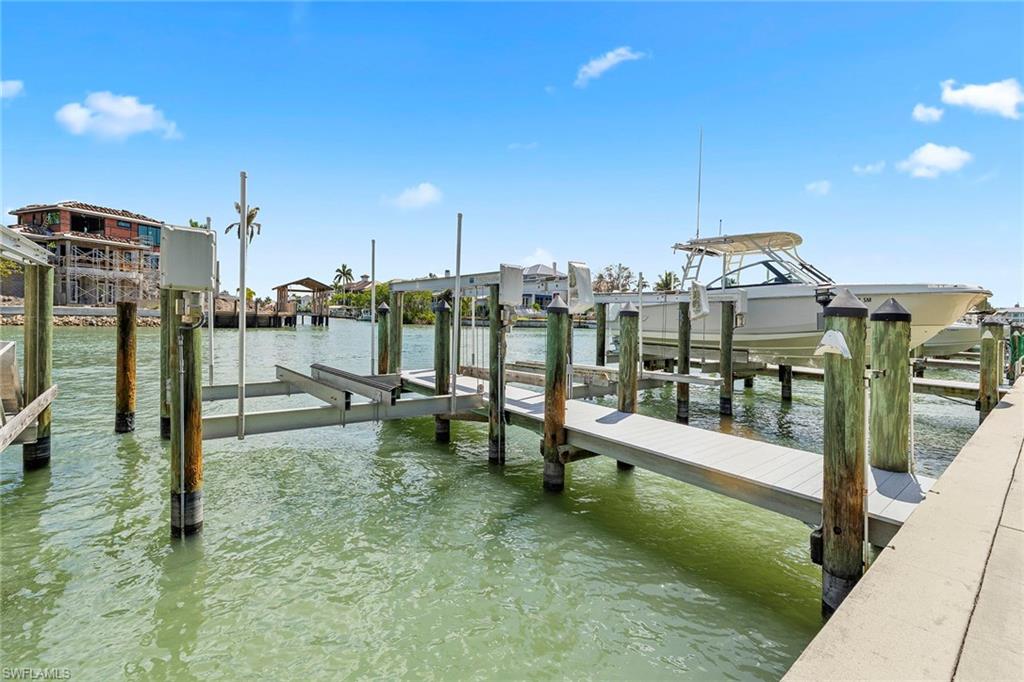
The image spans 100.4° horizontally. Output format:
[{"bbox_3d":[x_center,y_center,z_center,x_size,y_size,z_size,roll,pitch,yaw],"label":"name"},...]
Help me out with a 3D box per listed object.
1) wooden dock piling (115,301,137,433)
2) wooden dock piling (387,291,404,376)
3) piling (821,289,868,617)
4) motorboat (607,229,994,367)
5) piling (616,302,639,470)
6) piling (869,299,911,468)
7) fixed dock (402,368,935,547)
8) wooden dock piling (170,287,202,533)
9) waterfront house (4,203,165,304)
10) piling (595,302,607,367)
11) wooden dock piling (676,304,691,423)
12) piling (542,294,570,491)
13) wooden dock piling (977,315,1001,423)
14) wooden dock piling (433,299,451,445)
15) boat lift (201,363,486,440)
[{"bbox_3d":[-7.636,0.507,8.438,0.285,2.566,0.285,-2,5,-39],"label":"wooden dock piling"},{"bbox_3d":[-2.694,0.302,9.861,0.275,2.901,0.275,-2,5,-39],"label":"wooden dock piling"},{"bbox_3d":[2.634,0.914,3.363,0.280,2.626,0.280,-2,5,-39],"label":"piling"},{"bbox_3d":[6.582,-1.181,12.100,2.900,3.400,9.200,-1,3,-41],"label":"motorboat"},{"bbox_3d":[1.802,0.707,6.627,0.280,2.617,0.280,-2,5,-39],"label":"piling"},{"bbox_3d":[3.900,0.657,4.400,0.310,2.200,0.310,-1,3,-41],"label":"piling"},{"bbox_3d":[0.389,1.185,7.354,1.400,0.260,9.900,-2,5,-39],"label":"fixed dock"},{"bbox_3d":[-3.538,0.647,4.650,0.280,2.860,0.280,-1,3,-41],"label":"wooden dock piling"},{"bbox_3d":[-56.152,-11.017,57.500,11.500,12.600,12.500,2,3,19],"label":"waterfront house"},{"bbox_3d":[2.381,0.355,11.316,0.255,2.743,0.255,-2,5,-39],"label":"piling"},{"bbox_3d":[3.872,0.491,9.616,0.260,2.731,0.260,-2,5,-39],"label":"wooden dock piling"},{"bbox_3d":[0.620,0.704,6.080,0.300,2.710,0.300,1,3,0],"label":"piling"},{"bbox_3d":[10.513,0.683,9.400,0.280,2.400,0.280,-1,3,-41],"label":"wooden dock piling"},{"bbox_3d":[-1.341,0.550,8.230,0.280,2.670,0.280,-1,3,-41],"label":"wooden dock piling"},{"bbox_3d":[-3.200,0.851,7.359,4.100,0.520,3.950,-2,5,-39],"label":"boat lift"}]

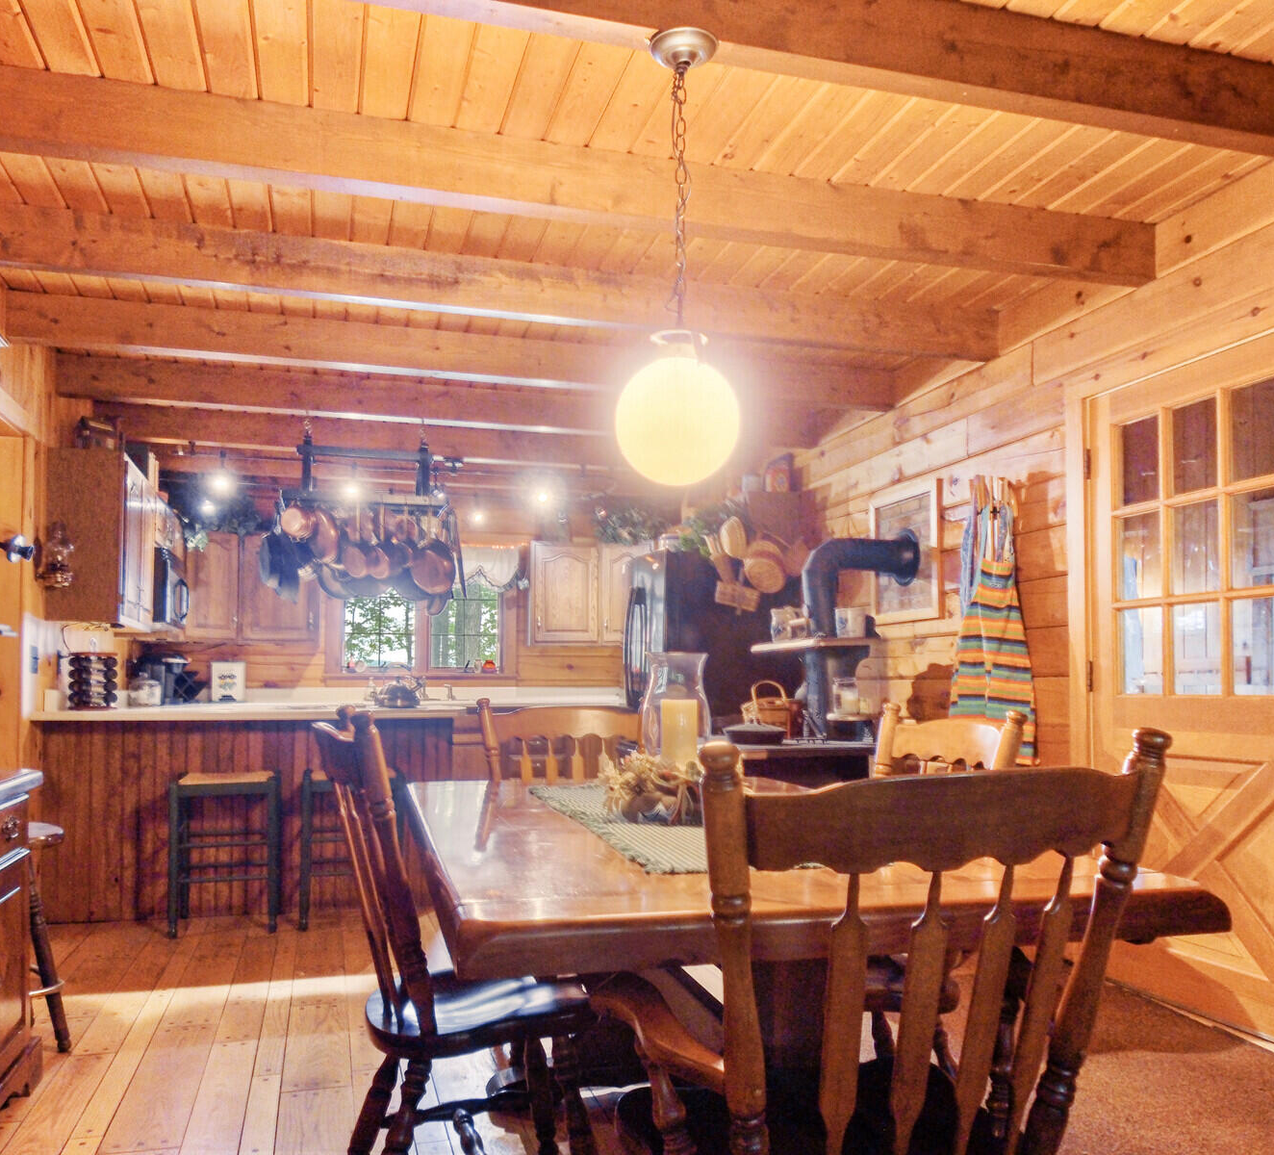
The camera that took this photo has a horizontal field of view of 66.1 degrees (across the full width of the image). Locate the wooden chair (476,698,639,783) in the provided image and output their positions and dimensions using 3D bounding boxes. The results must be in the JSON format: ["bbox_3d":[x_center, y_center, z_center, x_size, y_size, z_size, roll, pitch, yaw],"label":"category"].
[{"bbox_3d":[-0.165,0.873,2.990,0.550,1.000,0.570,1,-4,-16],"label":"wooden chair"}]

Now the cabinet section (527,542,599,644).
[{"bbox_3d":[-0.556,0.133,7.214,0.499,0.740,0.310,1,-4,-16],"label":"cabinet section"}]

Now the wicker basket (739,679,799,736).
[{"bbox_3d":[0.590,0.592,4.380,0.240,0.260,0.200,1,-4,-16],"label":"wicker basket"}]

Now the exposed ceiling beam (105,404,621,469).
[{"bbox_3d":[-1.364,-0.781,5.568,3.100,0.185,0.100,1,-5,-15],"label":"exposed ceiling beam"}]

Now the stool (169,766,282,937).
[{"bbox_3d":[-1.765,1.175,4.220,0.430,0.640,0.380,1,-5,-16],"label":"stool"}]

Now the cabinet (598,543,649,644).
[{"bbox_3d":[-0.094,0.141,7.477,0.450,0.745,0.320,1,-5,-16],"label":"cabinet"}]

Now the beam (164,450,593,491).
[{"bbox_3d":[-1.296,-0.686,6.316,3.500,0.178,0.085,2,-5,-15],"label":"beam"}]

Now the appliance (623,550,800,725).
[{"bbox_3d":[0.403,0.785,5.749,0.780,1.750,0.840,1,-5,-16],"label":"appliance"}]

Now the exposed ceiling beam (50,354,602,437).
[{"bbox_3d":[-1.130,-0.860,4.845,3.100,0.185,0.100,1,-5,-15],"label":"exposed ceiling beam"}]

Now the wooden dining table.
[{"bbox_3d":[0.069,0.891,2.120,1.070,0.750,1.760,1,-5,-14],"label":"wooden dining table"}]

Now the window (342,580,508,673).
[{"bbox_3d":[-1.582,0.316,7.246,1.190,0.850,0.100,1,-5,-16],"label":"window"}]

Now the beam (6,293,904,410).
[{"bbox_3d":[-0.577,-0.928,4.163,3.660,0.178,0.085,2,-5,-15],"label":"beam"}]

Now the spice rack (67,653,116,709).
[{"bbox_3d":[-2.453,0.460,4.400,0.210,0.250,0.210,2,-5,-24],"label":"spice rack"}]

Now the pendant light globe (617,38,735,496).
[{"bbox_3d":[0.086,-0.659,2.020,0.250,0.940,0.250,0,-4,0],"label":"pendant light globe"}]

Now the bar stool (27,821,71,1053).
[{"bbox_3d":[-1.849,1.048,2.830,0.385,0.620,0.385,1,-5,-18],"label":"bar stool"}]

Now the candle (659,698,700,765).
[{"bbox_3d":[0.096,0.361,2.200,0.082,0.185,0.082,1,-4,-16],"label":"candle"}]

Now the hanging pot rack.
[{"bbox_3d":[-1.308,-0.296,4.720,0.930,0.850,0.400,1,-4,-16],"label":"hanging pot rack"}]

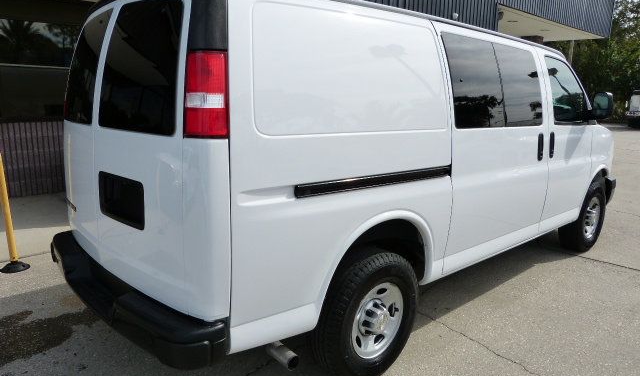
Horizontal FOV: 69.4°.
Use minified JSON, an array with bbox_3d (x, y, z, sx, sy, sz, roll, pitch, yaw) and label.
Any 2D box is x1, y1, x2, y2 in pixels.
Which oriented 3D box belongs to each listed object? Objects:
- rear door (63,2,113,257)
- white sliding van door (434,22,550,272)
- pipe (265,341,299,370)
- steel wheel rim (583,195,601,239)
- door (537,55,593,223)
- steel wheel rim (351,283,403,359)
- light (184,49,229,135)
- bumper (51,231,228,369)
[{"bbox_3d":[-1.364,-0.322,2.659,0.220,1.350,0.820,-9,15,-42],"label":"rear door"},{"bbox_3d":[1.243,-0.269,3.262,1.450,1.540,0.190,-9,15,-42],"label":"white sliding van door"},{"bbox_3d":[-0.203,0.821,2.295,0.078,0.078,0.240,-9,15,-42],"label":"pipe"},{"bbox_3d":[2.815,0.310,4.895,0.440,0.440,0.165,-9,15,-42],"label":"steel wheel rim"},{"bbox_3d":[2.130,-0.391,4.068,1.020,1.490,0.190,-9,15,-42],"label":"door"},{"bbox_3d":[0.288,0.727,2.614,0.440,0.440,0.165,-9,15,-42],"label":"steel wheel rim"},{"bbox_3d":[-0.430,-0.344,1.706,0.115,0.315,0.190,-9,15,-42],"label":"light"},{"bbox_3d":[-1.119,0.498,2.485,0.270,0.235,1.970,-9,15,-42],"label":"bumper"}]

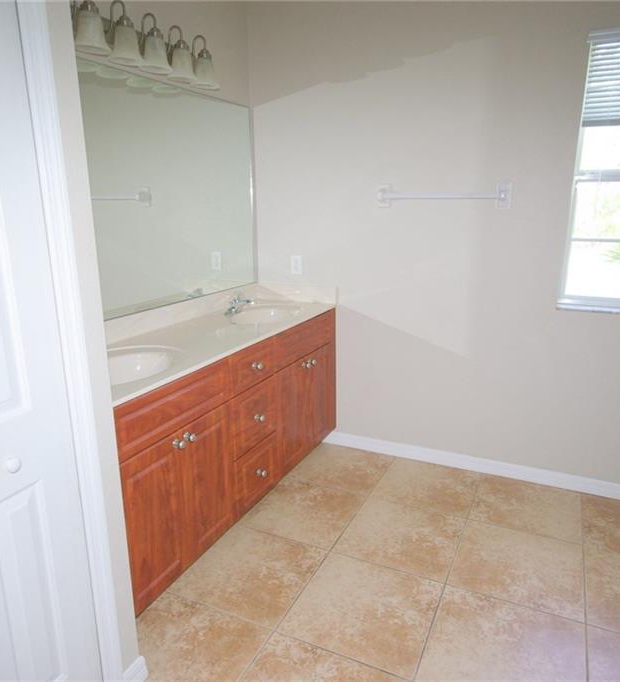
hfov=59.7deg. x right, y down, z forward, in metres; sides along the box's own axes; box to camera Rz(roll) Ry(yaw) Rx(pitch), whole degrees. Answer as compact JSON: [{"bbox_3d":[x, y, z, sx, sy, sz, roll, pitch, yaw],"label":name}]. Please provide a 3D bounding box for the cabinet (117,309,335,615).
[{"bbox_3d":[-0.487,0.407,2.621,0.547,0.864,1.872,6,16,25],"label":"cabinet"}]

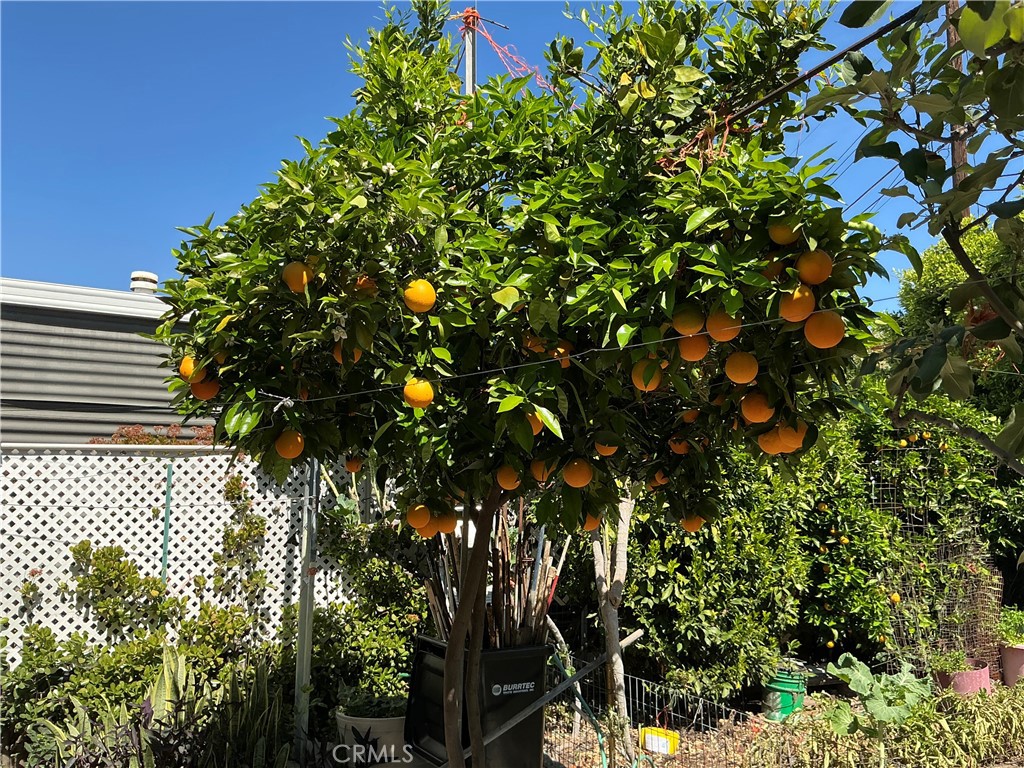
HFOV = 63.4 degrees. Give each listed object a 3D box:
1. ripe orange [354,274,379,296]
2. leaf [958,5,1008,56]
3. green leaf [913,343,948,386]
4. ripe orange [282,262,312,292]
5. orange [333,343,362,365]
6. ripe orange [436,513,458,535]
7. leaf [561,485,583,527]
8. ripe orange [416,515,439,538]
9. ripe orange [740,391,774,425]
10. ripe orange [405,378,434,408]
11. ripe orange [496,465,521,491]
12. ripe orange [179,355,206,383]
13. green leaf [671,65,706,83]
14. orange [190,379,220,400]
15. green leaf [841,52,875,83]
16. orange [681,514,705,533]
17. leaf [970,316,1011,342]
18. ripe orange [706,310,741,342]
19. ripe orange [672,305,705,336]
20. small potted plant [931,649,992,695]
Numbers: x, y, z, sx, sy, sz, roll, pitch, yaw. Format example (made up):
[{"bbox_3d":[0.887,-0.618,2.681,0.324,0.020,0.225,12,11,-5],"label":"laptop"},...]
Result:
[{"bbox_3d":[-0.422,-0.285,2.400,0.077,0.077,0.077,0,-6,0],"label":"ripe orange"},{"bbox_3d":[0.825,-0.621,1.450,0.088,0.095,0.035,0,-6,0],"label":"leaf"},{"bbox_3d":[0.758,-0.034,1.500,0.045,0.085,0.020,24,-14,32],"label":"green leaf"},{"bbox_3d":[-0.554,-0.276,2.145,0.079,0.079,0.079,0,-7,0],"label":"ripe orange"},{"bbox_3d":[-0.428,-0.084,2.155,0.077,0.077,0.077,0,-8,0],"label":"orange"},{"bbox_3d":[-0.228,0.482,2.881,0.080,0.080,0.080,0,-7,0],"label":"ripe orange"},{"bbox_3d":[0.162,0.333,2.250,0.058,0.118,0.030,0,-6,0],"label":"leaf"},{"bbox_3d":[-0.283,0.480,2.796,0.080,0.080,0.080,0,-7,0],"label":"ripe orange"},{"bbox_3d":[0.593,0.058,2.000,0.079,0.079,0.079,0,-6,0],"label":"ripe orange"},{"bbox_3d":[-0.244,0.024,2.181,0.079,0.079,0.079,1,-5,0],"label":"ripe orange"},{"bbox_3d":[-0.011,0.318,2.784,0.080,0.080,0.080,0,-7,0],"label":"ripe orange"},{"bbox_3d":[-0.869,-0.041,2.260,0.077,0.077,0.077,0,-7,0],"label":"ripe orange"},{"bbox_3d":[0.494,-0.859,2.300,0.092,0.050,0.015,0,-30,12],"label":"green leaf"},{"bbox_3d":[-0.859,0.007,2.320,0.080,0.080,0.080,0,-7,0],"label":"orange"},{"bbox_3d":[0.667,-0.611,1.600,0.064,0.058,0.040,0,-7,0],"label":"green leaf"},{"bbox_3d":[0.593,0.451,2.714,0.077,0.077,0.077,1,-5,0],"label":"orange"},{"bbox_3d":[0.867,-0.101,1.500,0.073,0.050,0.015,2,-49,6],"label":"leaf"},{"bbox_3d":[0.491,-0.135,1.917,0.081,0.081,0.081,1,-5,0],"label":"ripe orange"},{"bbox_3d":[0.433,-0.158,2.026,0.080,0.080,0.080,1,-5,0],"label":"ripe orange"},{"bbox_3d":[3.473,2.245,6.400,0.470,0.400,0.430,0,-6,0],"label":"small potted plant"}]

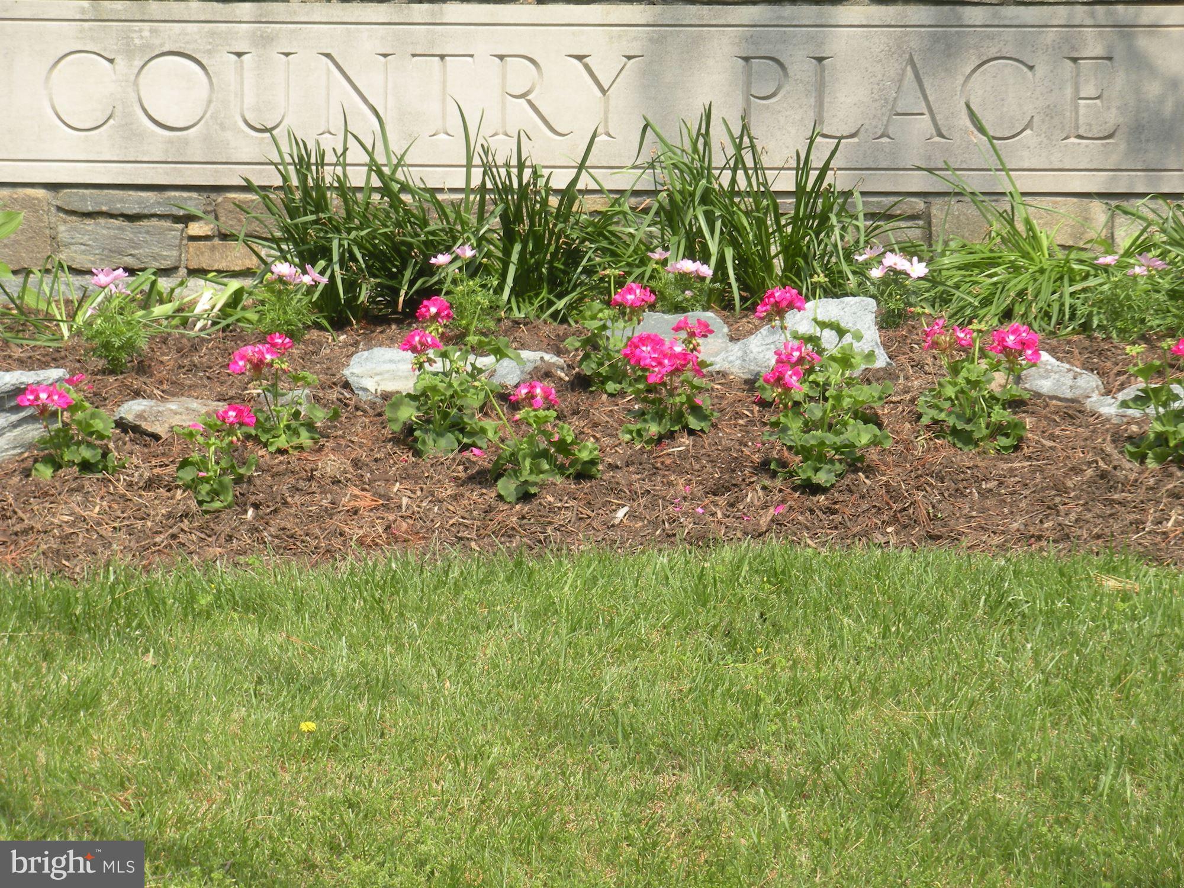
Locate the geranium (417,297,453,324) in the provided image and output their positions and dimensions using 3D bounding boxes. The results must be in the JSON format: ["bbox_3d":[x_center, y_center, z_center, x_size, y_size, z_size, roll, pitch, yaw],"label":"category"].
[{"bbox_3d":[-0.338,-0.287,8.600,0.082,0.056,0.080,0,7,0],"label":"geranium"}]

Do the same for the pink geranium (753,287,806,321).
[{"bbox_3d":[0.402,-0.298,8.550,0.110,0.072,0.100,0,7,0],"label":"pink geranium"}]

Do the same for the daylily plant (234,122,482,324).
[{"bbox_3d":[-0.532,-0.503,9.100,0.560,0.430,0.420,0,7,0],"label":"daylily plant"}]

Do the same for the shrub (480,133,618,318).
[{"bbox_3d":[-0.098,-0.495,9.100,0.315,0.400,0.300,0,7,0],"label":"shrub"}]

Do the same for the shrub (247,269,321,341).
[{"bbox_3d":[-0.686,-0.313,8.950,0.165,0.150,0.150,0,7,0],"label":"shrub"}]

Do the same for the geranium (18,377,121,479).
[{"bbox_3d":[-1.103,-0.034,8.450,0.215,0.195,0.200,0,7,0],"label":"geranium"}]

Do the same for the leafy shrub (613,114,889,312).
[{"bbox_3d":[0.369,-0.529,9.100,0.620,0.420,0.430,0,7,0],"label":"leafy shrub"}]

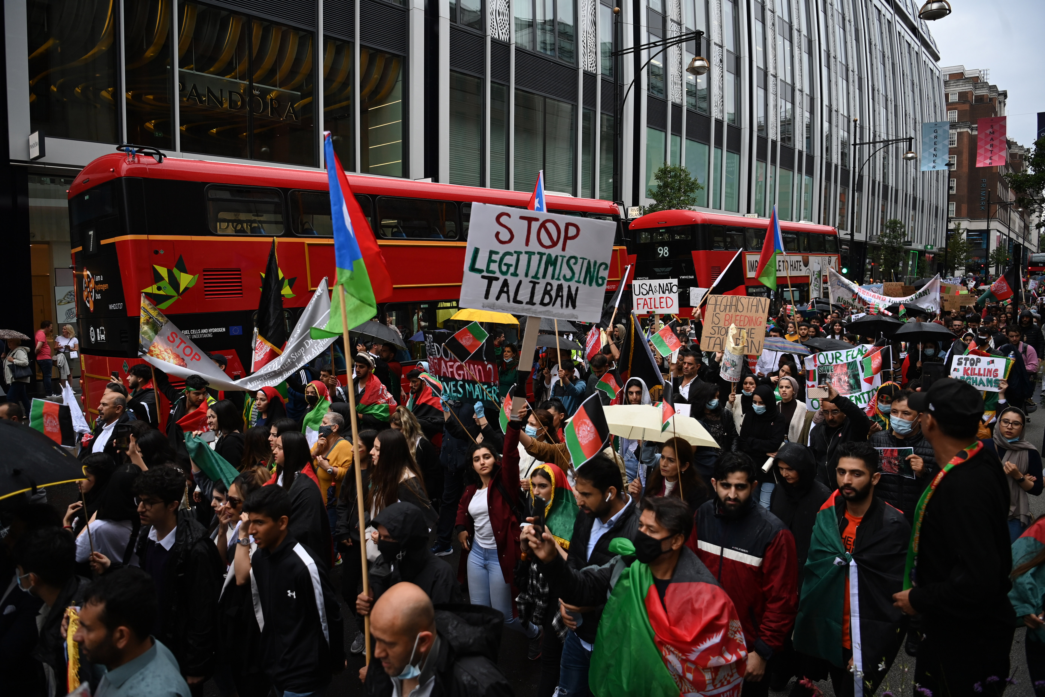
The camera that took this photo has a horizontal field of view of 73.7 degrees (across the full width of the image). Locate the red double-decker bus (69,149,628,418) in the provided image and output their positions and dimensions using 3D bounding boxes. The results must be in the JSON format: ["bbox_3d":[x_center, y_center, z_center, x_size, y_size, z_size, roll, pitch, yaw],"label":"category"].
[{"bbox_3d":[-2.119,-0.985,13.426,2.530,4.320,10.800,2,7,45],"label":"red double-decker bus"}]

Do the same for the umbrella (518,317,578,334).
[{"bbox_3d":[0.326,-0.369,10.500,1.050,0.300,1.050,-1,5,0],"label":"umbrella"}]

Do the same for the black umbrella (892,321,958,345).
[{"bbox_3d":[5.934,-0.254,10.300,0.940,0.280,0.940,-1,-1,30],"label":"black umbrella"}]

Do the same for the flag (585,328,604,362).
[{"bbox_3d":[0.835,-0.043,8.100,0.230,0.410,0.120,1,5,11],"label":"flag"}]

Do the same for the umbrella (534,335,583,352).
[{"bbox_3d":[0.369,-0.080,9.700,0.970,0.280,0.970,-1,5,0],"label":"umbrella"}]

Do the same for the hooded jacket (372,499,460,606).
[{"bbox_3d":[-0.436,1.022,2.850,0.380,0.800,0.480,-2,4,-33],"label":"hooded jacket"}]

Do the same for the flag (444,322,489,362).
[{"bbox_3d":[-0.458,-0.047,5.700,0.310,0.220,0.060,-42,3,-4],"label":"flag"}]

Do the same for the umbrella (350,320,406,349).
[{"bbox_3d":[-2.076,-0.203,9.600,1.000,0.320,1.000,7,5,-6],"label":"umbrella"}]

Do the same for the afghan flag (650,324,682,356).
[{"bbox_3d":[1.382,-0.079,6.700,0.310,0.225,0.060,-36,3,9],"label":"afghan flag"}]

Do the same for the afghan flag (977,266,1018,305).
[{"bbox_3d":[10.599,-1.436,15.500,1.050,0.880,0.300,1,5,30],"label":"afghan flag"}]

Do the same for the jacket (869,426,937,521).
[{"bbox_3d":[2.279,0.808,4.150,0.490,0.690,0.300,3,6,36],"label":"jacket"}]

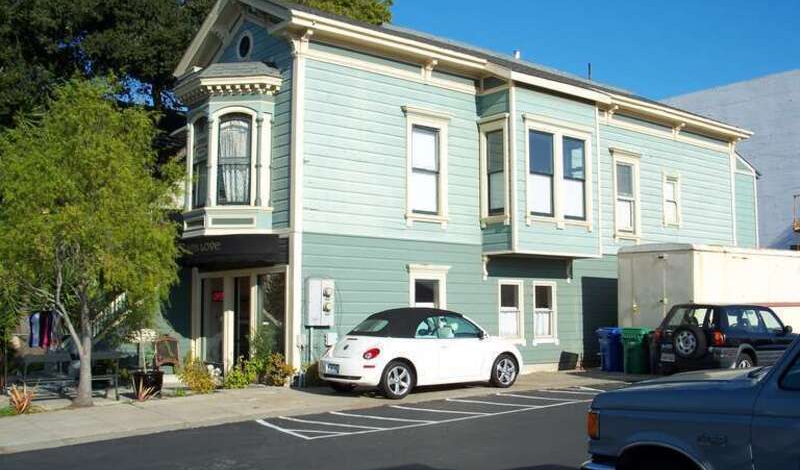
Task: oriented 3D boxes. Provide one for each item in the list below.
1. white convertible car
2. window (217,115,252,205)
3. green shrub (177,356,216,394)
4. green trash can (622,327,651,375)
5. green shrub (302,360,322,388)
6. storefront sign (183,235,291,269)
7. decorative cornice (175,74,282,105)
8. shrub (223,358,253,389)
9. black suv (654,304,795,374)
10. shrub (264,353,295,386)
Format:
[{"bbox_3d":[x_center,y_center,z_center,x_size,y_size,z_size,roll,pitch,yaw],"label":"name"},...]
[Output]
[{"bbox_3d":[0.456,2.058,15.440,4.130,1.500,1.730,4,-7,-39],"label":"white convertible car"},{"bbox_3d":[-3.303,-1.492,17.159,0.730,1.818,0.150,-1,-6,5],"label":"window"},{"bbox_3d":[-3.613,2.441,15.224,0.680,0.670,0.646,-1,-6,5],"label":"green shrub"},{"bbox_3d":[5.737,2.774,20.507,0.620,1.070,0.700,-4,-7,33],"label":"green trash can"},{"bbox_3d":[-1.595,2.616,16.096,0.460,0.480,0.437,-1,-6,5],"label":"green shrub"},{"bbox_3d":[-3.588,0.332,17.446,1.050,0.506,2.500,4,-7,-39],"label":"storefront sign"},{"bbox_3d":[-3.851,-2.879,17.911,1.300,0.428,3.050,4,-7,-39],"label":"decorative cornice"},{"bbox_3d":[-3.021,2.540,15.900,0.540,0.600,0.513,-1,-6,5],"label":"shrub"},{"bbox_3d":[7.506,2.378,18.957,4.120,1.660,1.700,4,-7,-40],"label":"black suv"},{"bbox_3d":[-2.323,2.569,16.214,0.560,0.600,0.532,-1,-6,5],"label":"shrub"}]

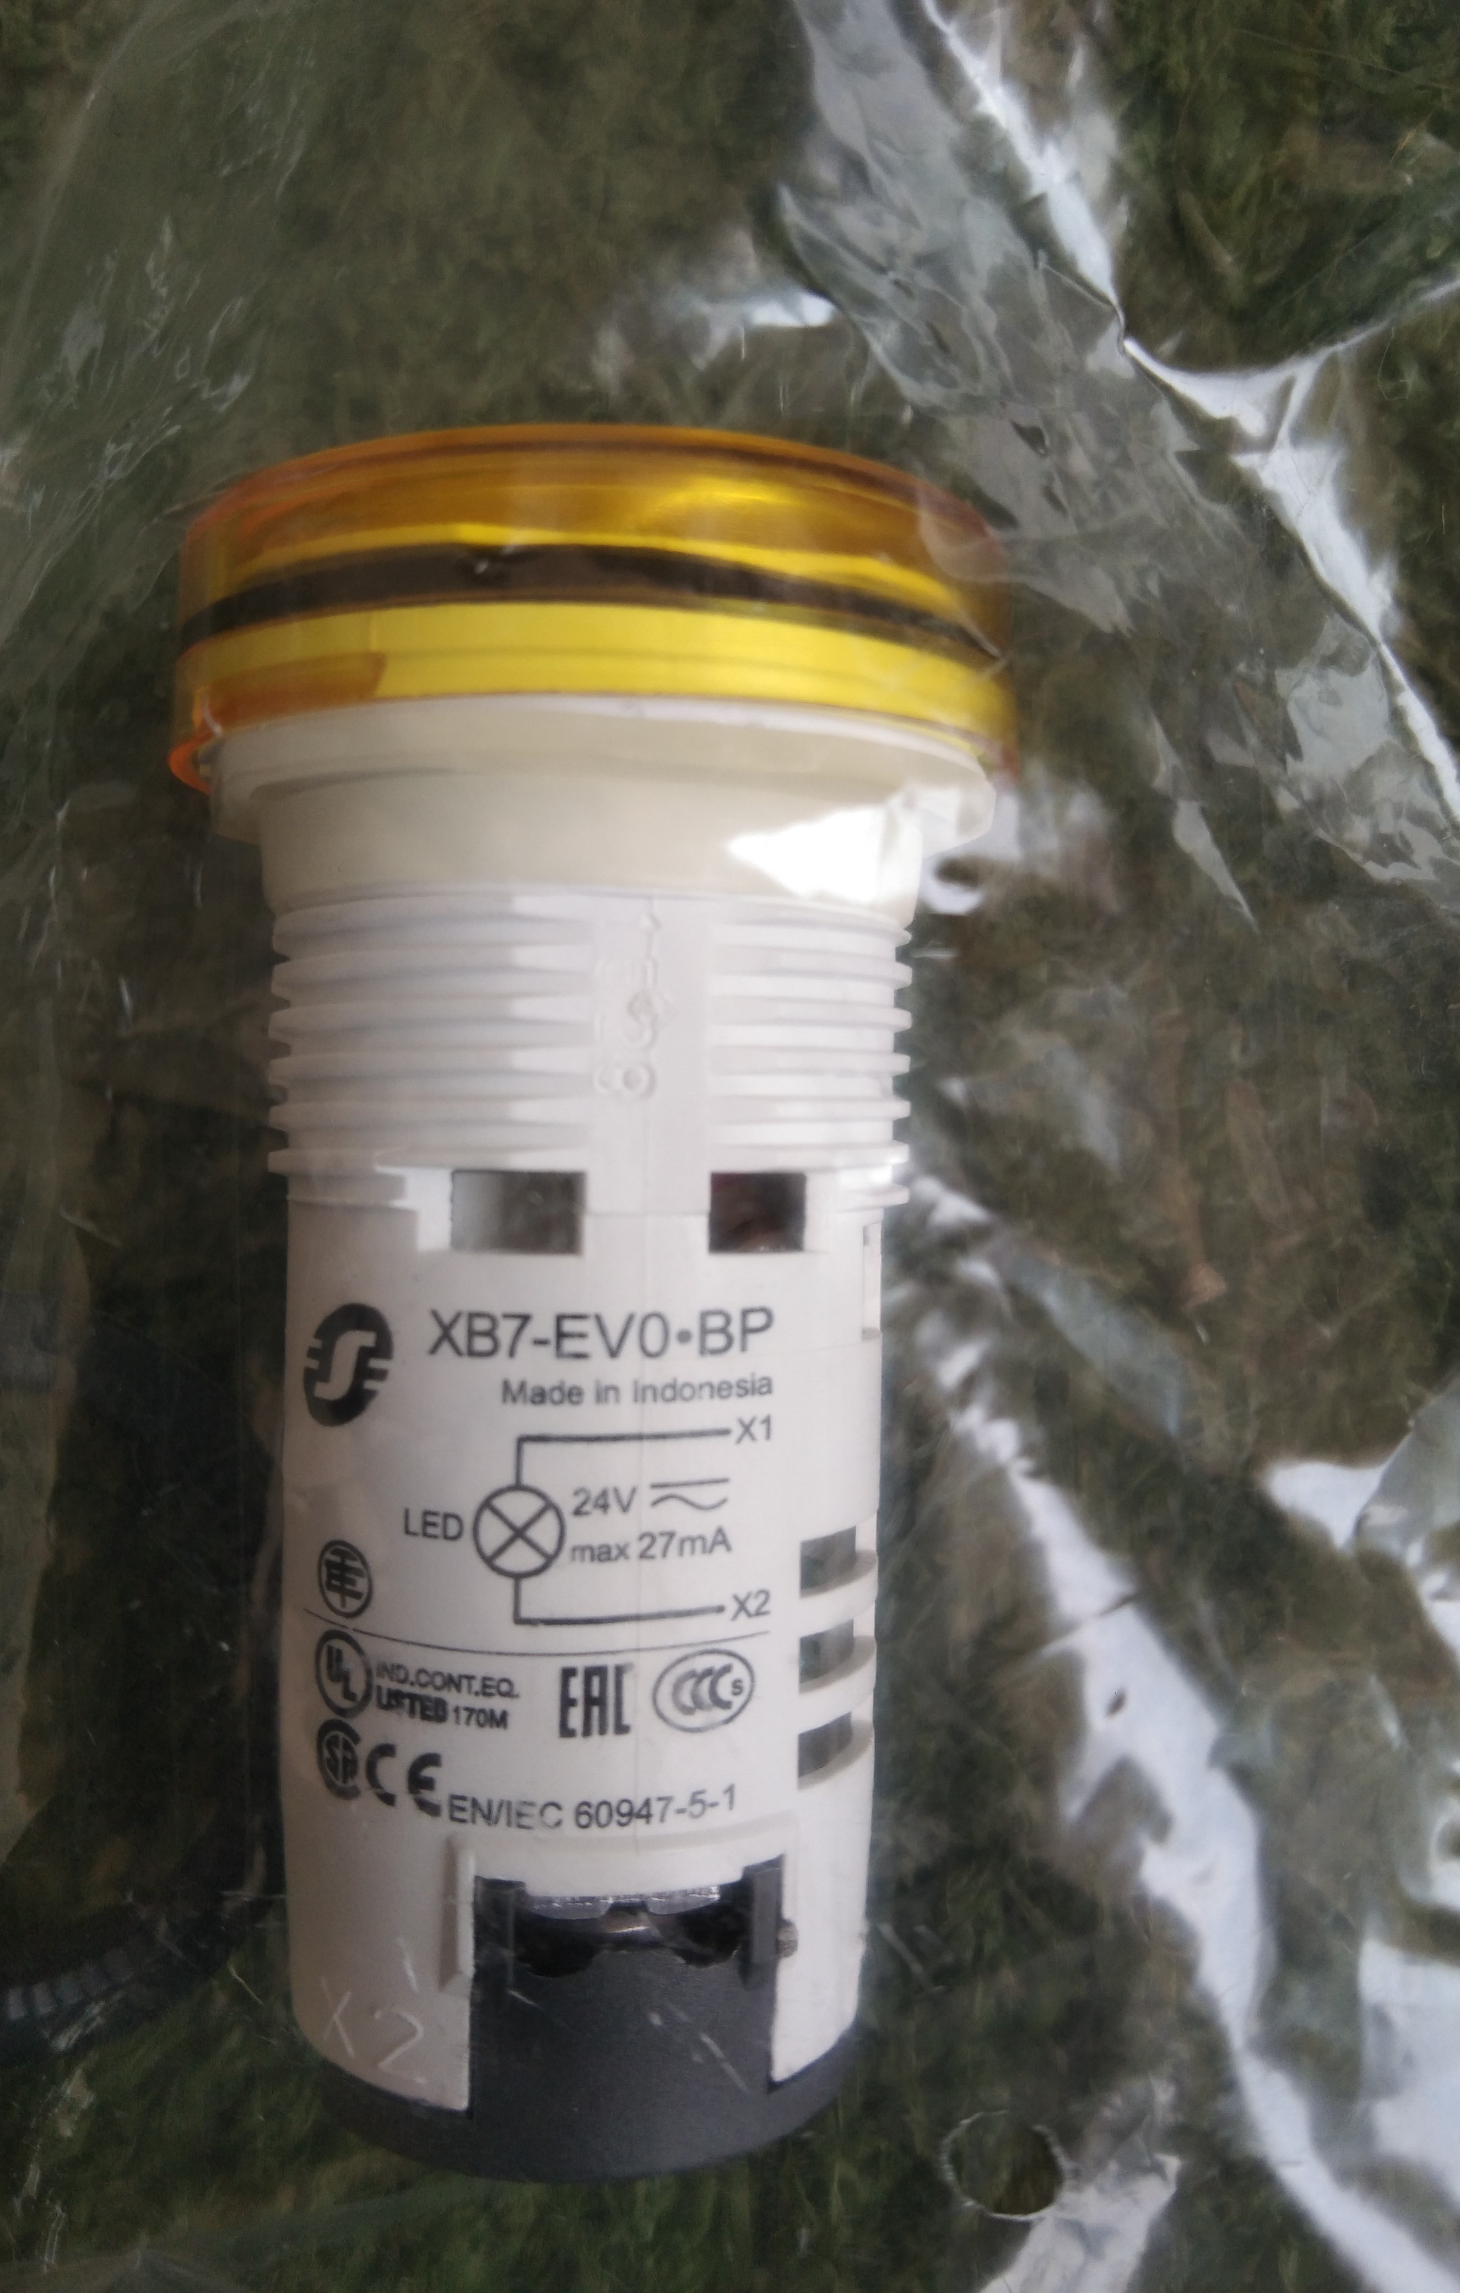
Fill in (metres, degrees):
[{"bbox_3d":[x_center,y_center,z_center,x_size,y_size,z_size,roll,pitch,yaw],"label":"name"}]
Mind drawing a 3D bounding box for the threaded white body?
[{"bbox_3d":[-0.005,0.008,0.070,0.027,0.027,0.042,1,91,-12],"label":"threaded white body"}]

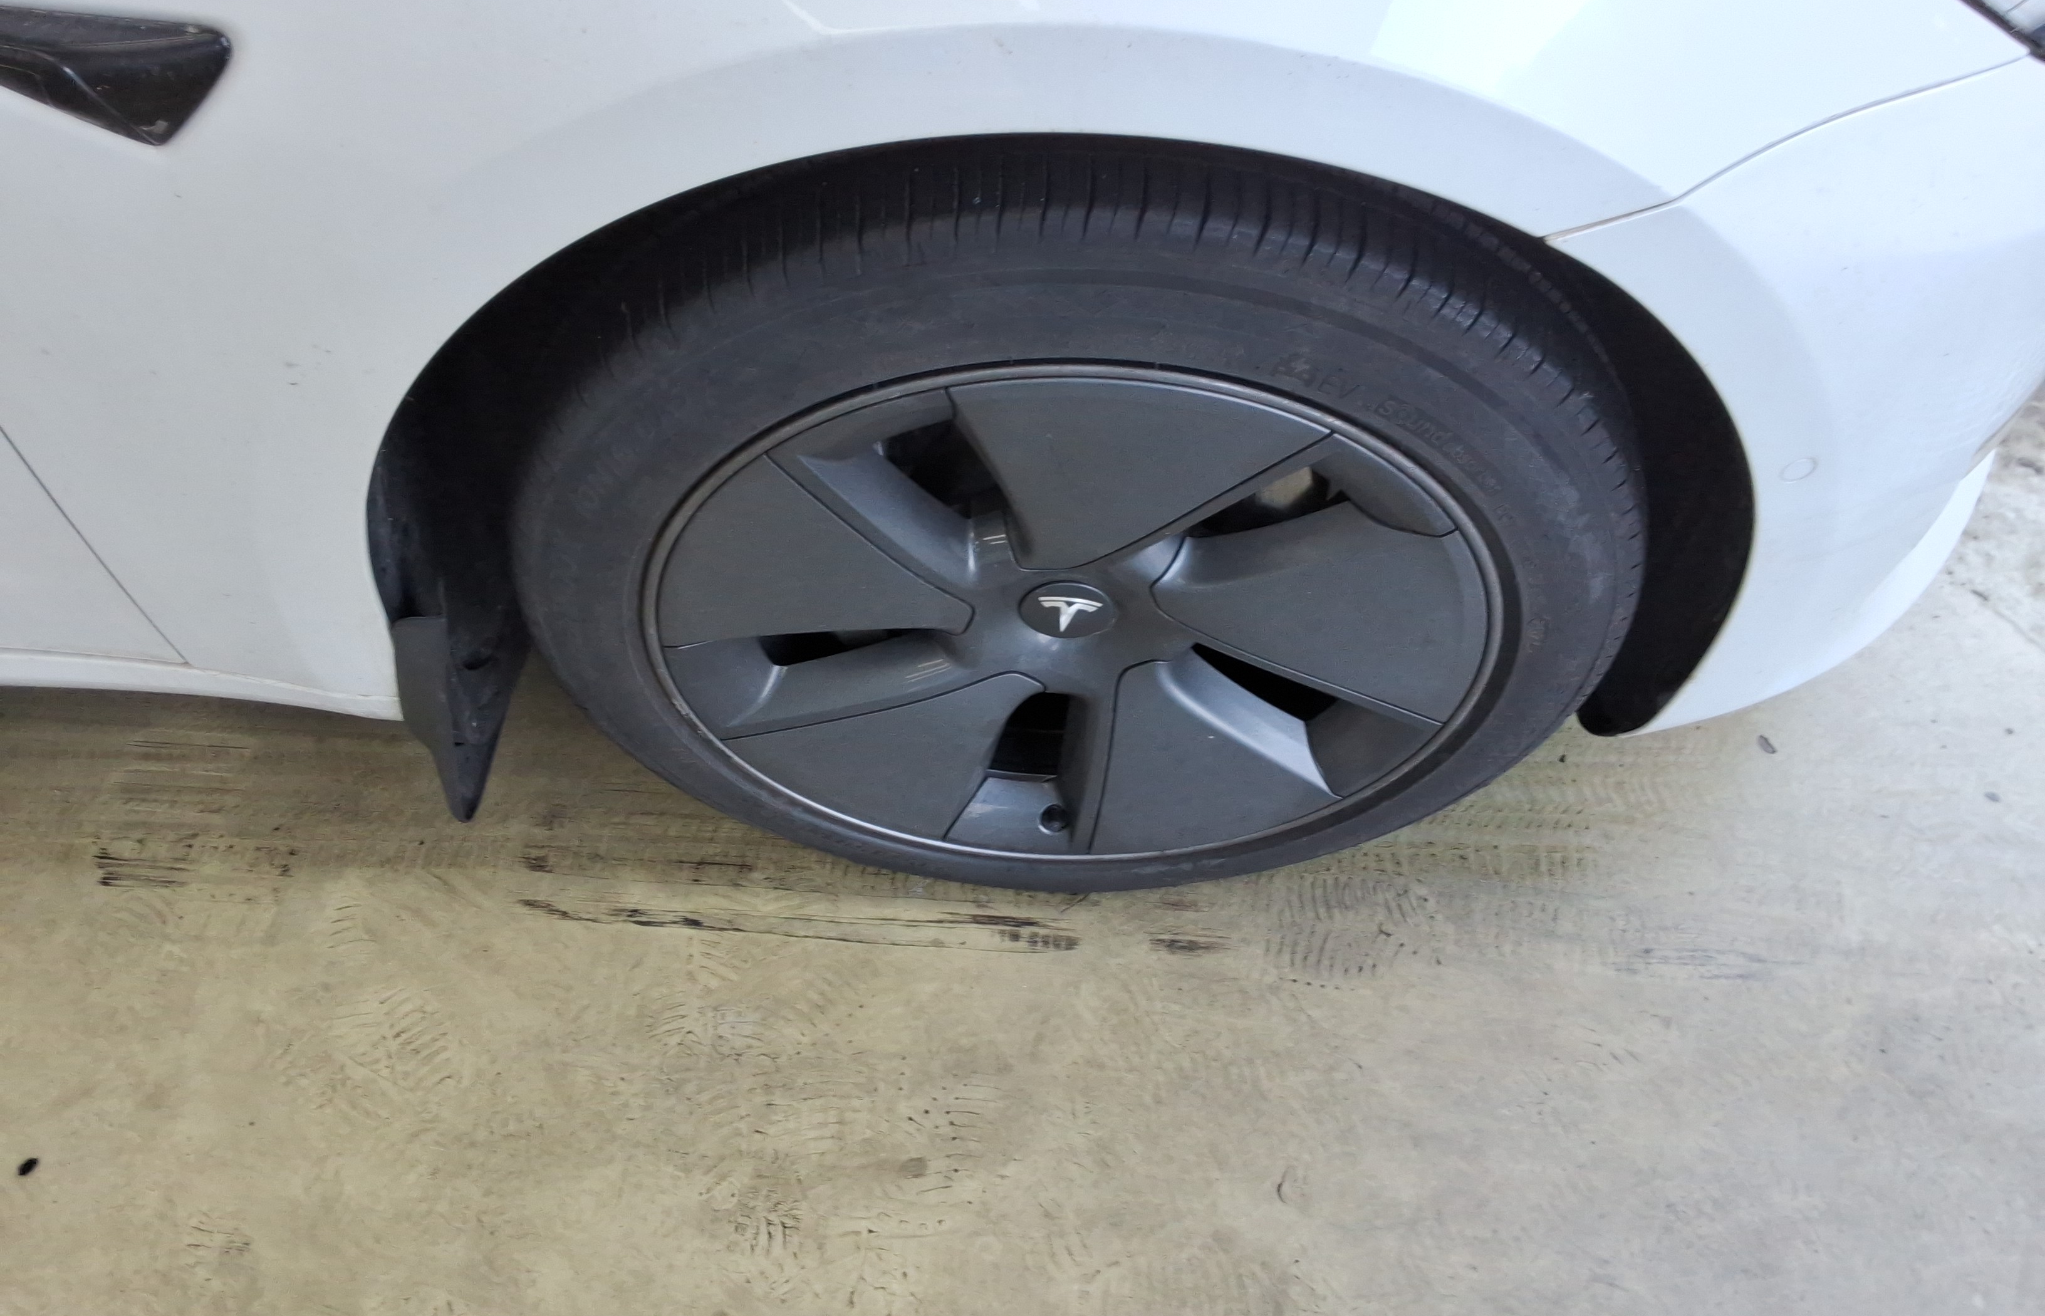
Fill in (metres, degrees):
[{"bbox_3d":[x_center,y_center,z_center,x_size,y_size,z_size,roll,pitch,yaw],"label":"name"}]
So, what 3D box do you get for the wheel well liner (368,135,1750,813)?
[{"bbox_3d":[0.010,-0.163,0.982,0.850,0.580,0.290,1,55,1],"label":"wheel well liner"}]

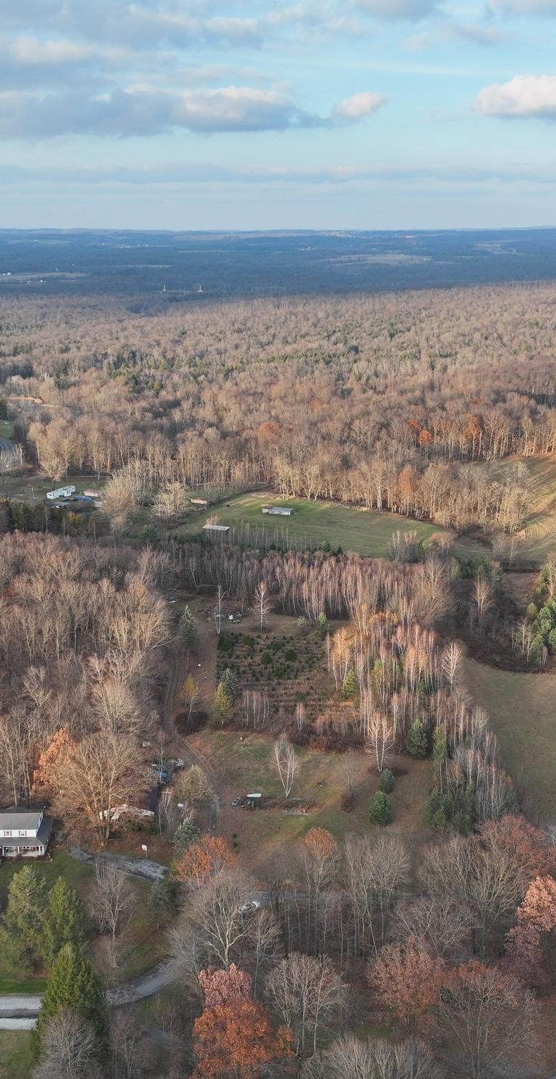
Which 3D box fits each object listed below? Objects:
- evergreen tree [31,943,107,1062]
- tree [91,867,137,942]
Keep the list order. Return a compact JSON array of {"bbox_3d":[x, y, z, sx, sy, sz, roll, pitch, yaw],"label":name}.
[{"bbox_3d":[-32.520,71.150,156.570,12.180,18.740,12.180,0,17,0],"label":"evergreen tree"},{"bbox_3d":[-28.980,64.590,176.650,7.970,16.510,7.970,0,18,0],"label":"tree"}]

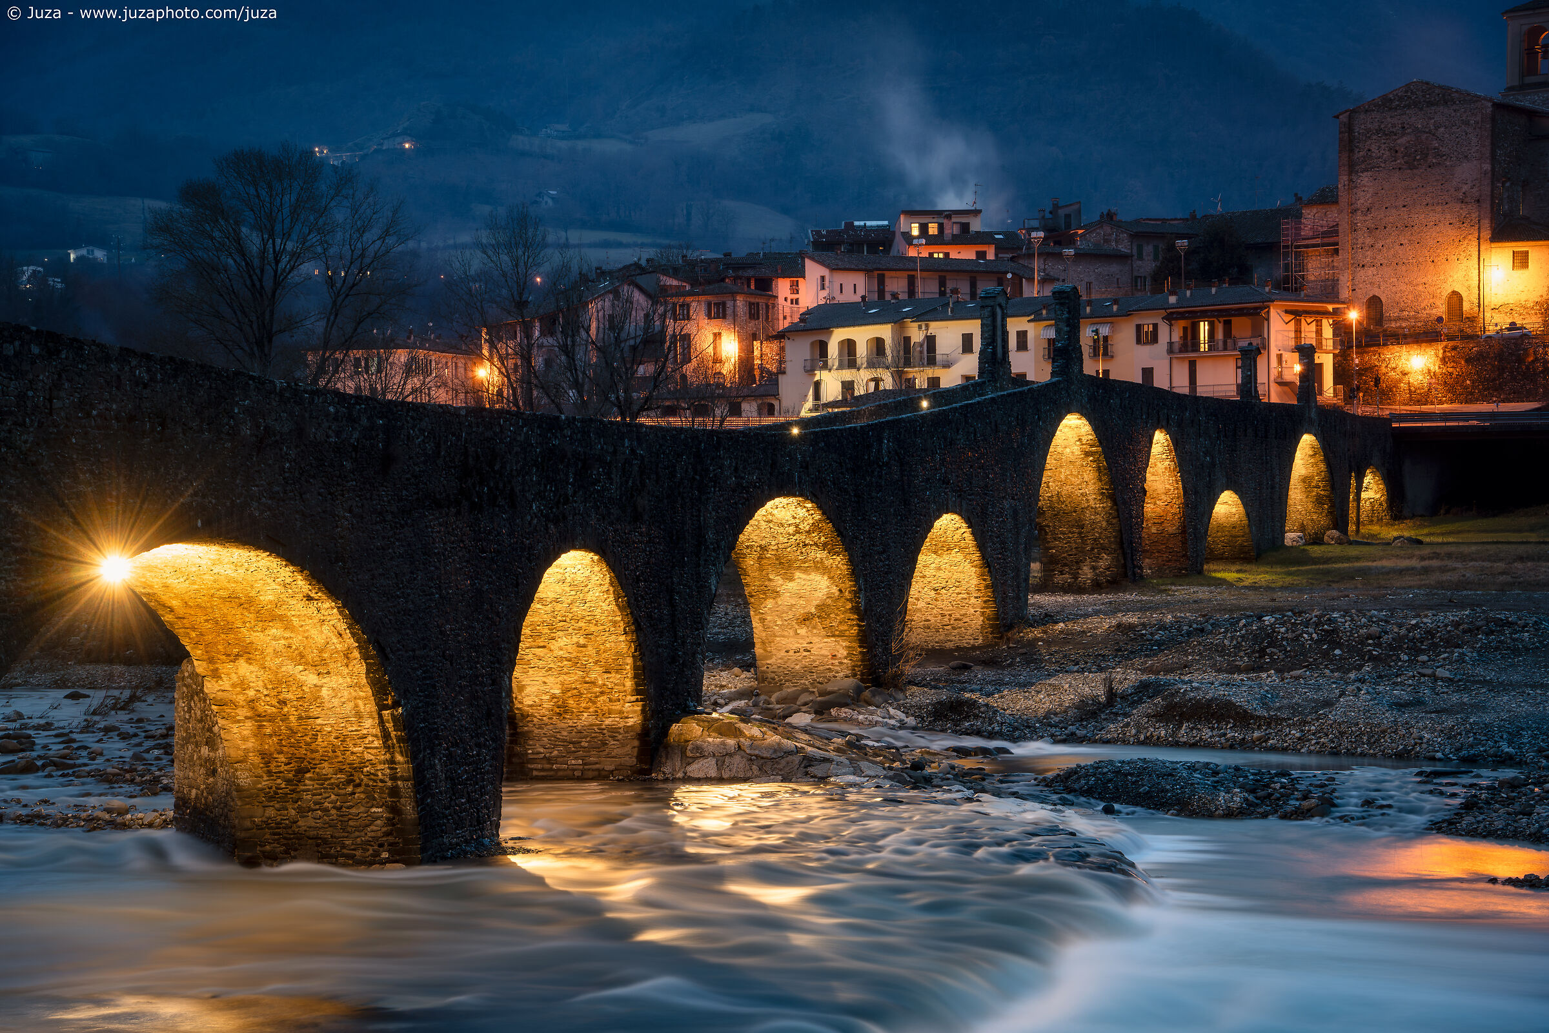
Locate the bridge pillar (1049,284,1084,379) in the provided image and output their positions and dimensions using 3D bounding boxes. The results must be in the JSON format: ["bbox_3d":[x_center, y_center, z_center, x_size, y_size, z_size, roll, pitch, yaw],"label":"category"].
[{"bbox_3d":[12.754,-8.019,167.500,1.100,4.300,1.250,1,2,28],"label":"bridge pillar"}]

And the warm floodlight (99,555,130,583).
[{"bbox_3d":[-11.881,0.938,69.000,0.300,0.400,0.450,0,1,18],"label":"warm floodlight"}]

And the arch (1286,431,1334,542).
[{"bbox_3d":[32.424,-1.741,239.500,3.700,6.900,14.000,1,1,21],"label":"arch"}]

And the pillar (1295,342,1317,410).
[{"bbox_3d":[32.947,-8.688,237.000,1.100,4.000,1.250,1,2,28],"label":"pillar"}]

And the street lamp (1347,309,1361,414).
[{"bbox_3d":[39.651,-10.598,262.000,0.500,7.200,0.600,0,1,-18],"label":"street lamp"}]

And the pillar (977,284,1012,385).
[{"bbox_3d":[9.652,-7.881,168.500,1.100,4.500,1.250,1,2,28],"label":"pillar"}]

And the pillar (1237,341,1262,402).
[{"bbox_3d":[29.638,-8.912,239.000,1.100,3.900,1.250,1,2,28],"label":"pillar"}]

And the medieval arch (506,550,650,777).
[{"bbox_3d":[-5.687,3.639,94.000,3.700,5.700,11.500,0,1,18],"label":"medieval arch"}]

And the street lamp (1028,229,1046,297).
[{"bbox_3d":[20.272,-17.852,295.000,1.000,8.000,1.000,0,1,-6],"label":"street lamp"}]

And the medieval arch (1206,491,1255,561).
[{"bbox_3d":[24.299,0.567,211.000,3.700,4.200,13.000,1,1,20],"label":"medieval arch"}]

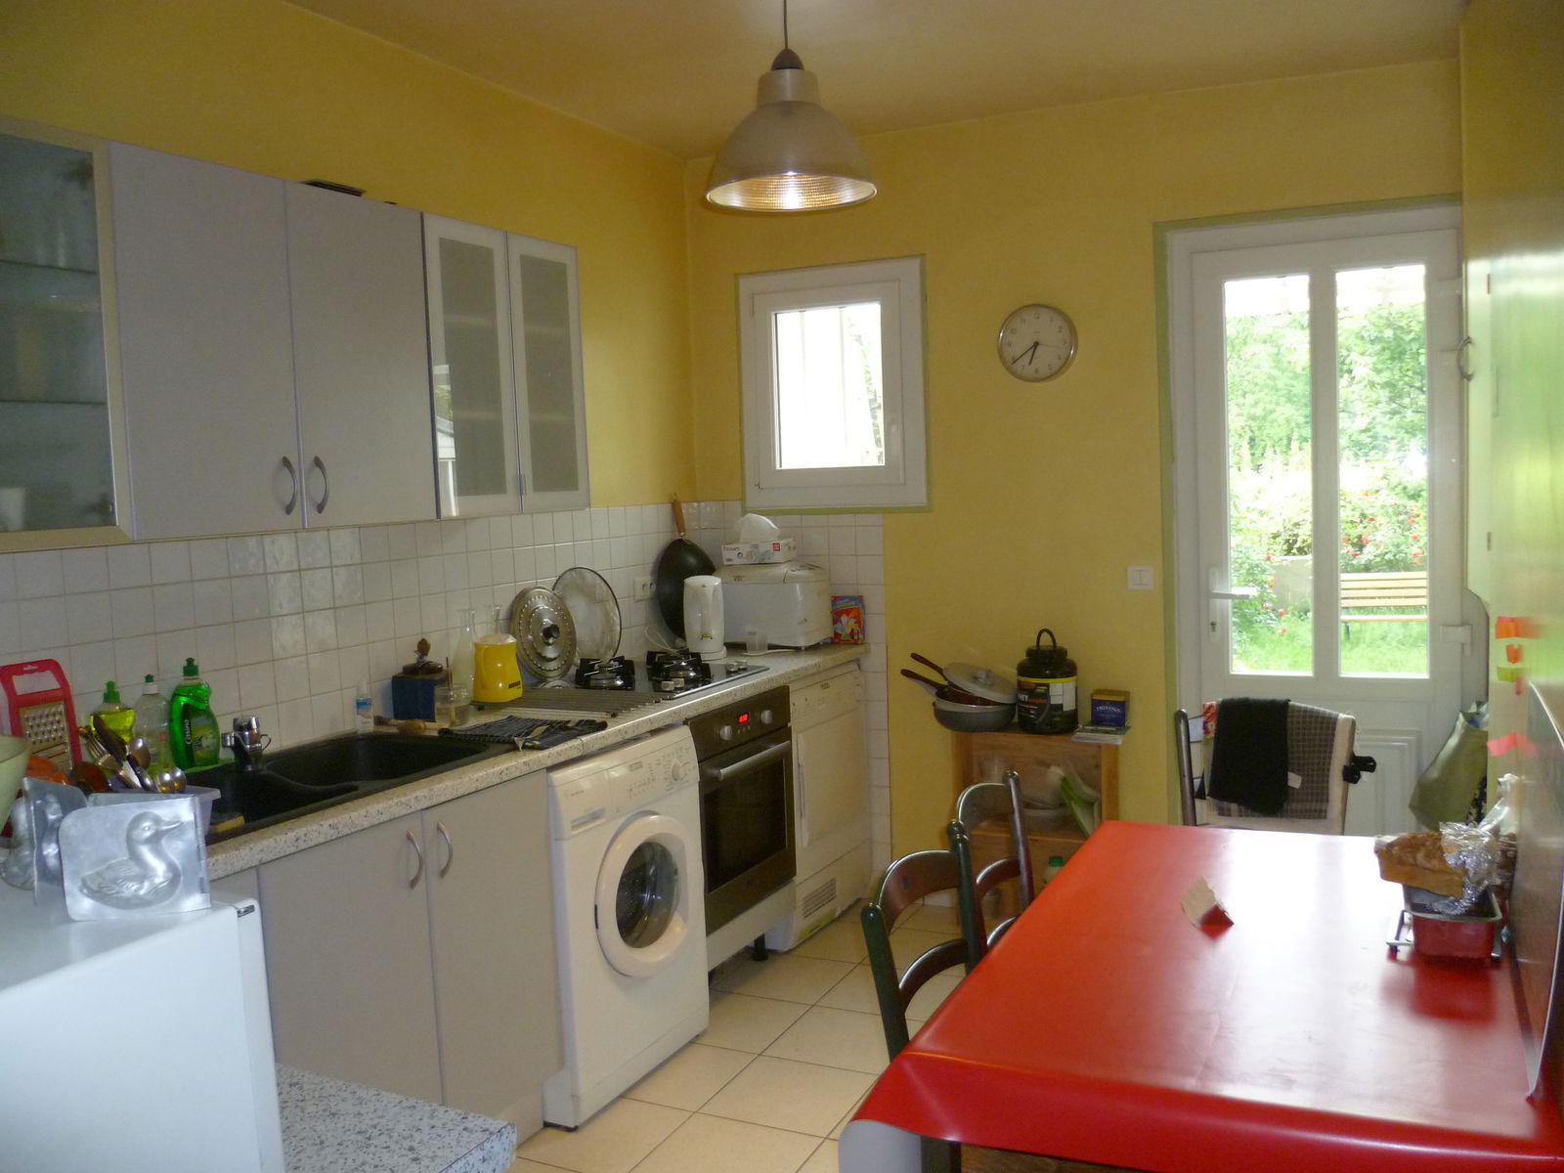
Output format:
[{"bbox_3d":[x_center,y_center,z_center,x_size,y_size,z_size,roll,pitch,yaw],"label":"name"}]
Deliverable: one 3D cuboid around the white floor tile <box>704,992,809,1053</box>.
[{"bbox_3d":[-0.131,1.188,3.459,0.332,0.010,0.332,0,5,27],"label":"white floor tile"}]

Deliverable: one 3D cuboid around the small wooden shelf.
[{"bbox_3d":[0.818,0.780,3.989,0.470,0.670,0.280,0,5,26],"label":"small wooden shelf"}]

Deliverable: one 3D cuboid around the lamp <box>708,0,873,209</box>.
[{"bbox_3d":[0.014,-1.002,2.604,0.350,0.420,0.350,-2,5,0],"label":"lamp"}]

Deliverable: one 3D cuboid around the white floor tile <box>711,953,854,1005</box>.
[{"bbox_3d":[0.015,1.160,3.753,0.332,0.010,0.332,0,5,27],"label":"white floor tile"}]

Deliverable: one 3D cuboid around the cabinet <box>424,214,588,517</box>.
[{"bbox_3d":[-0.809,-0.527,3.181,0.335,0.690,0.595,0,5,26],"label":"cabinet"}]

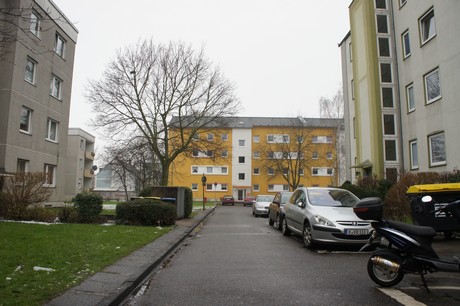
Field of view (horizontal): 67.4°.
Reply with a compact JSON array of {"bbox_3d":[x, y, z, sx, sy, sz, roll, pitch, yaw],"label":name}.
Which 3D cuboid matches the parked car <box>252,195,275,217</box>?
[{"bbox_3d":[2.450,3.370,22.352,1.680,1.420,4.000,0,-7,1],"label":"parked car"}]

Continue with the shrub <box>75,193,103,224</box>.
[{"bbox_3d":[-6.200,2.405,15.117,1.220,1.280,1.220,0,-7,0],"label":"shrub"}]

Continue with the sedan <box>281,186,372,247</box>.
[{"bbox_3d":[2.690,1.684,9.644,1.740,1.510,4.200,0,-7,-2],"label":"sedan"}]

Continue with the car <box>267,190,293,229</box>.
[{"bbox_3d":[2.600,2.241,13.726,1.680,1.450,3.900,0,-7,0],"label":"car"}]

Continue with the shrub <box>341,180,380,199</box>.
[{"bbox_3d":[7.200,2.560,19.130,2.100,2.000,2.100,0,-7,0],"label":"shrub"}]

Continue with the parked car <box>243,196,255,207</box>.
[{"bbox_3d":[2.780,6.686,48.039,1.700,1.420,4.100,0,-7,2],"label":"parked car"}]

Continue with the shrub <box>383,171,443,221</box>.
[{"bbox_3d":[7.600,1.935,14.673,2.200,2.100,2.200,0,-7,0],"label":"shrub"}]

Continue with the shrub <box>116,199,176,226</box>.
[{"bbox_3d":[-3.300,2.338,13.814,2.300,1.080,1.200,0,-7,0],"label":"shrub"}]

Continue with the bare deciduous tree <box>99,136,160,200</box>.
[{"bbox_3d":[-14.200,2.326,50.115,8.300,9.600,8.300,0,-7,0],"label":"bare deciduous tree"}]

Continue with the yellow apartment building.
[{"bbox_3d":[4.300,1.309,62.547,29.200,15.300,10.400,1,-7,-4],"label":"yellow apartment building"}]

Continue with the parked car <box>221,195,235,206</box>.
[{"bbox_3d":[-0.220,7.134,51.511,1.680,1.420,4.200,0,-7,-1],"label":"parked car"}]

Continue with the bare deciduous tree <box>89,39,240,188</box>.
[{"bbox_3d":[-5.100,-2.270,27.013,11.600,13.600,11.600,0,-7,0],"label":"bare deciduous tree"}]

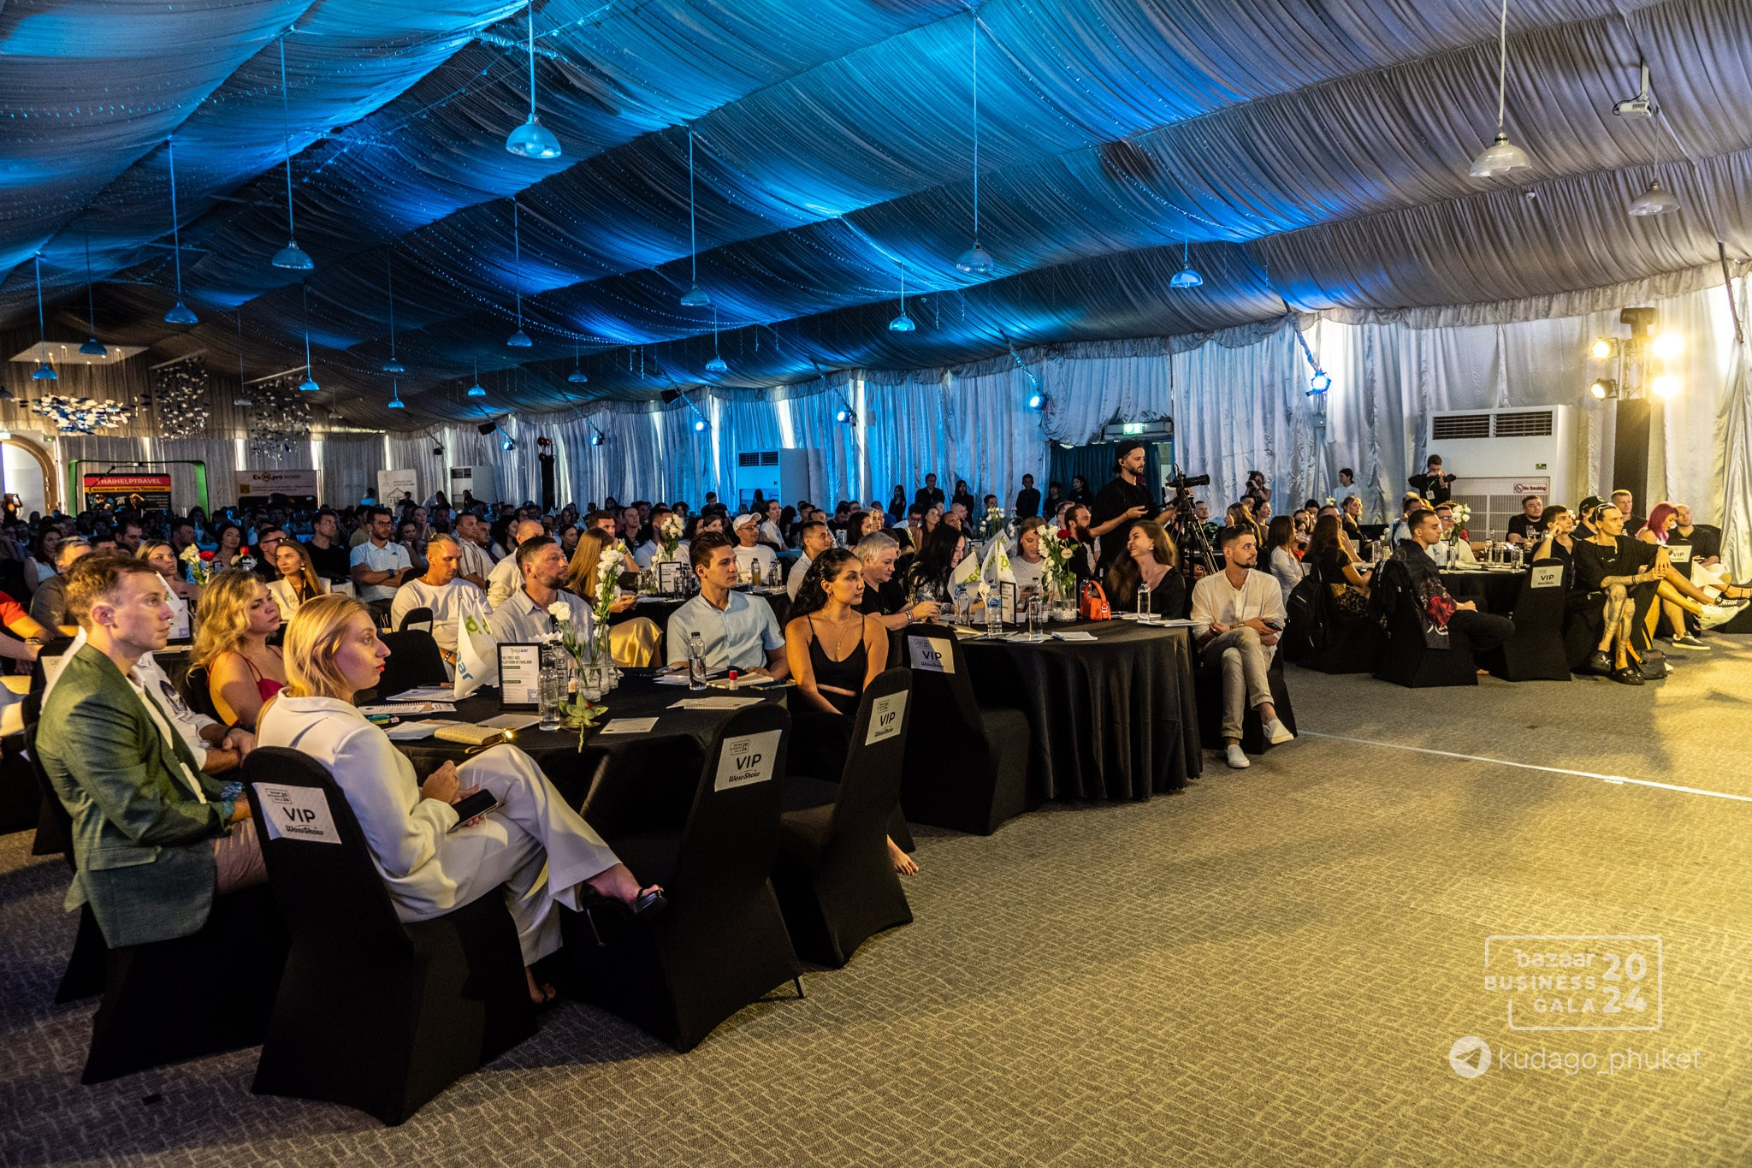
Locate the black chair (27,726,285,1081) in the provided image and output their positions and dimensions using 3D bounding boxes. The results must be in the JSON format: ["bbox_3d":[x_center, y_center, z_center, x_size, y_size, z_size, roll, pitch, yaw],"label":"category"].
[{"bbox_3d":[-1.954,0.798,3.258,0.570,0.920,0.450,-3,5,-30],"label":"black chair"}]

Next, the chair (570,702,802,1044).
[{"bbox_3d":[-0.574,0.805,3.528,0.580,0.935,0.460,3,6,41],"label":"chair"}]

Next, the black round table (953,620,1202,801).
[{"bbox_3d":[0.860,0.602,6.540,1.800,0.750,1.800,-1,5,0],"label":"black round table"}]

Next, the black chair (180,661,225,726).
[{"bbox_3d":[-2.249,0.753,4.434,0.580,0.935,0.460,-1,5,-5],"label":"black chair"}]

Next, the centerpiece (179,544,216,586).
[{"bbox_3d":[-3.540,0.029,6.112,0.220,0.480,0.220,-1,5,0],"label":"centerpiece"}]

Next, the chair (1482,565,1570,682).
[{"bbox_3d":[5.170,0.263,9.268,0.460,0.935,0.580,0,5,4],"label":"chair"}]

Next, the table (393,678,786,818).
[{"bbox_3d":[-1.080,0.798,4.182,1.580,0.756,1.580,-1,4,0],"label":"table"}]

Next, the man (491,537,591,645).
[{"bbox_3d":[-1.468,0.447,5.363,0.540,1.320,0.800,-3,5,-20],"label":"man"}]

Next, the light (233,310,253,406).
[{"bbox_3d":[-15.302,-5.490,28.166,0.370,2.340,0.370,-1,5,0],"label":"light"}]

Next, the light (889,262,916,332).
[{"bbox_3d":[0.410,-4.356,17.750,0.400,1.060,0.400,-1,5,0],"label":"light"}]

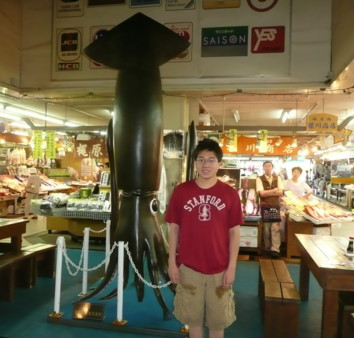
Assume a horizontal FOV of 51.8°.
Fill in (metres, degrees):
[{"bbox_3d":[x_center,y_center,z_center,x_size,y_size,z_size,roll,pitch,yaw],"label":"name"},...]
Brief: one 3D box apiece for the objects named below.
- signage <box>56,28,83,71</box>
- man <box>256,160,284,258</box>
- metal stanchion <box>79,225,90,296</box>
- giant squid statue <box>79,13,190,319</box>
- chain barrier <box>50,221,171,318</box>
[{"bbox_3d":[-1.884,-2.100,6.400,0.485,0.755,0.030,2,0,12],"label":"signage"},{"bbox_3d":[1.638,0.710,6.382,0.480,1.660,0.330,2,0,12],"label":"man"},{"bbox_3d":[-1.035,1.041,4.100,0.120,0.745,0.120,2,0,12],"label":"metal stanchion"},{"bbox_3d":[-0.410,-0.134,3.969,1.270,3.150,0.970,2,0,13],"label":"giant squid statue"},{"bbox_3d":[-0.455,1.050,3.964,1.330,0.770,1.220,2,0,12],"label":"chain barrier"}]

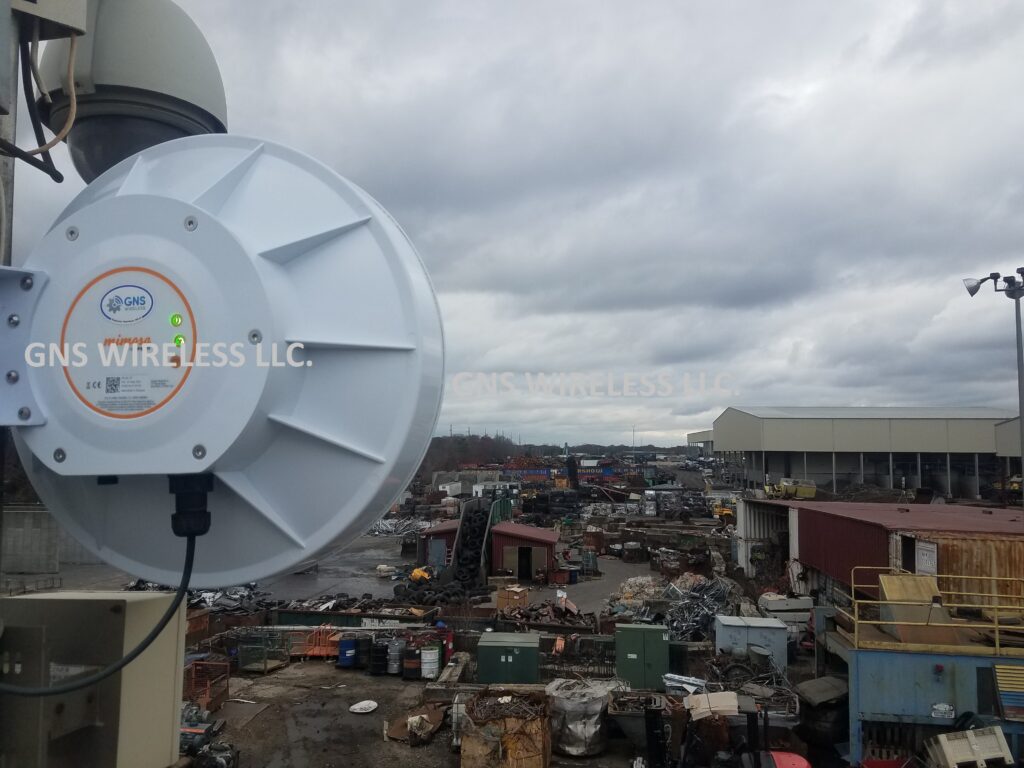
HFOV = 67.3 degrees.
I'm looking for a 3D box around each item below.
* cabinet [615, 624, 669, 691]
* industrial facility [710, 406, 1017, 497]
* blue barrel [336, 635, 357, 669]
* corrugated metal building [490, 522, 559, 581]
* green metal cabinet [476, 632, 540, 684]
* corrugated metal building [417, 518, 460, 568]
[{"bbox_3d":[4.211,8.806,24.874,1.700,2.060,0.680,0,-5,8],"label":"cabinet"},{"bbox_3d":[69.471,12.847,153.379,49.000,16.800,47.000,0,-5,5],"label":"industrial facility"},{"bbox_3d":[-5.740,9.481,27.179,0.590,0.930,0.590,0,-5,0],"label":"blue barrel"},{"bbox_3d":[0.949,10.295,47.776,3.750,3.200,4.400,0,-5,7],"label":"corrugated metal building"},{"bbox_3d":[-0.023,9.156,25.754,1.920,1.420,1.500,0,-5,6],"label":"green metal cabinet"},{"bbox_3d":[-4.280,10.529,49.863,2.800,3.050,4.200,0,-5,7],"label":"corrugated metal building"}]

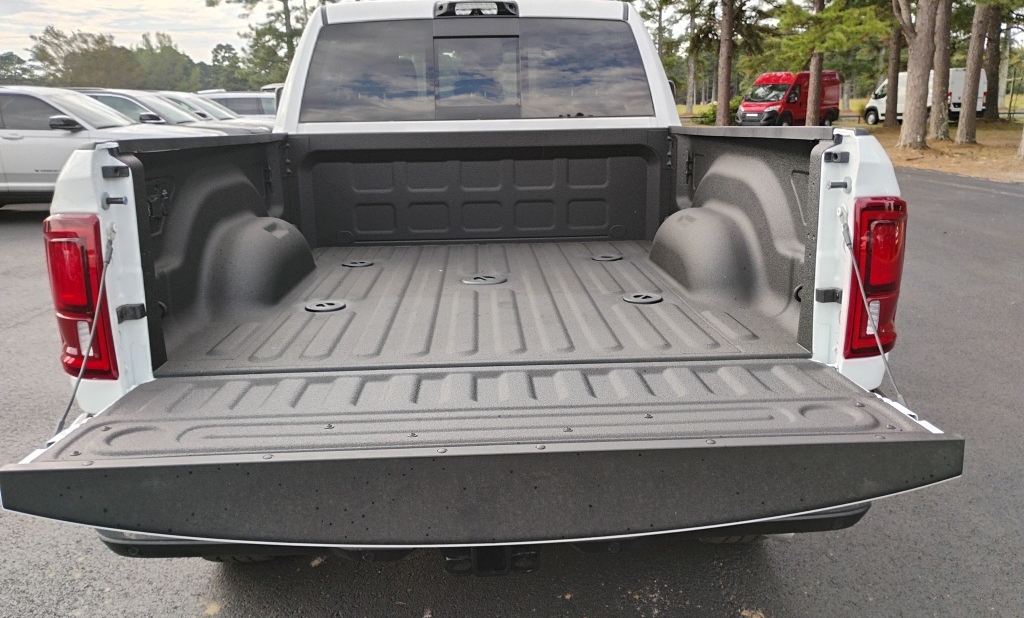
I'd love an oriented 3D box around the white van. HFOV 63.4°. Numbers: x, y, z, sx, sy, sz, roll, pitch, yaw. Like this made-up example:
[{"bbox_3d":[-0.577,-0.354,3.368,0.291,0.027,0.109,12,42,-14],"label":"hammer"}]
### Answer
[{"bbox_3d":[19.291,-9.929,39.143,2.100,2.530,5.950,-4,15,-13],"label":"white van"}]

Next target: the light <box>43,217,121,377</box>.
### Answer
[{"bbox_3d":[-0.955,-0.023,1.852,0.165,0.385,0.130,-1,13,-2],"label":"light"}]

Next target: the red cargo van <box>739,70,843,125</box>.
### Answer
[{"bbox_3d":[11.960,-8.981,35.874,2.100,2.530,5.850,12,19,42],"label":"red cargo van"}]

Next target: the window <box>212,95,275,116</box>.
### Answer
[{"bbox_3d":[-7.294,-5.514,22.500,1.750,0.480,0.120,1,14,8],"label":"window"}]

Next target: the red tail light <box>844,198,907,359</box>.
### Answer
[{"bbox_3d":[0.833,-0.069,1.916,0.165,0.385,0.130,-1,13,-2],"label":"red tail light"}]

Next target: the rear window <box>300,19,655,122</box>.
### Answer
[{"bbox_3d":[-0.158,-1.107,3.827,1.640,0.470,0.100,-1,2,-2],"label":"rear window"}]

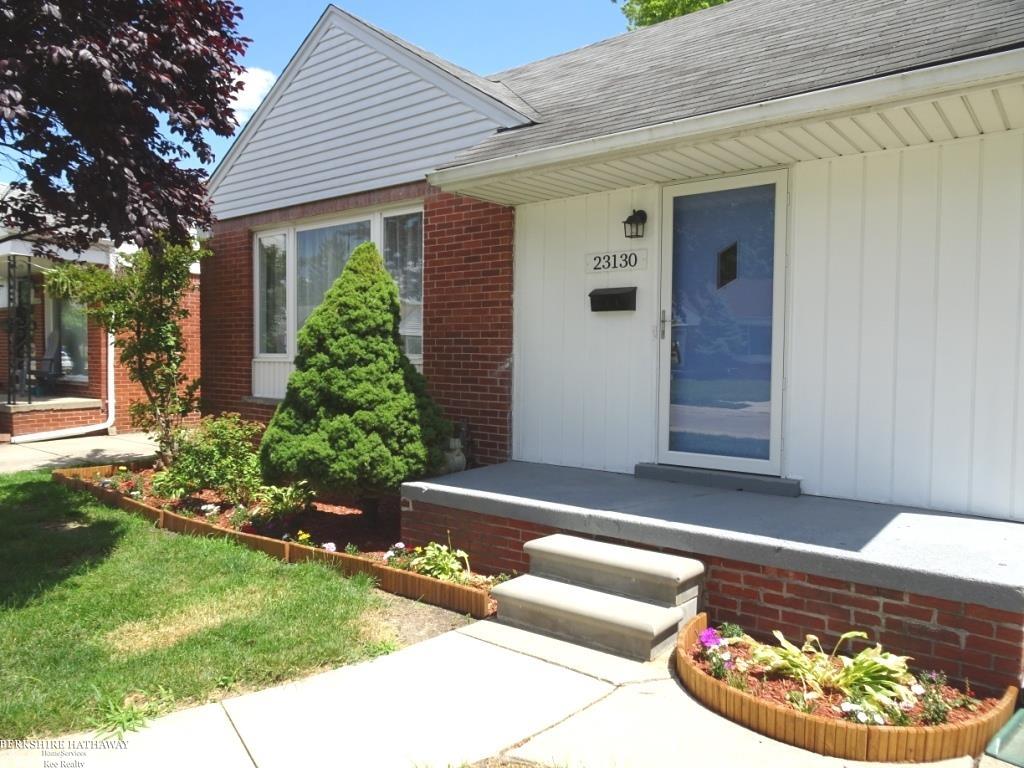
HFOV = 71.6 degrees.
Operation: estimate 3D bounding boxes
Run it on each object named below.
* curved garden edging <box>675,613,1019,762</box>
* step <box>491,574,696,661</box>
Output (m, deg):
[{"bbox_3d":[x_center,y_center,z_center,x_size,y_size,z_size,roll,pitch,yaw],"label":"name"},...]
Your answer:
[{"bbox_3d":[1.211,1.204,2.805,1.280,0.125,0.800,2,2,37],"label":"curved garden edging"},{"bbox_3d":[0.433,1.147,3.655,0.935,0.167,0.560,2,2,37],"label":"step"}]

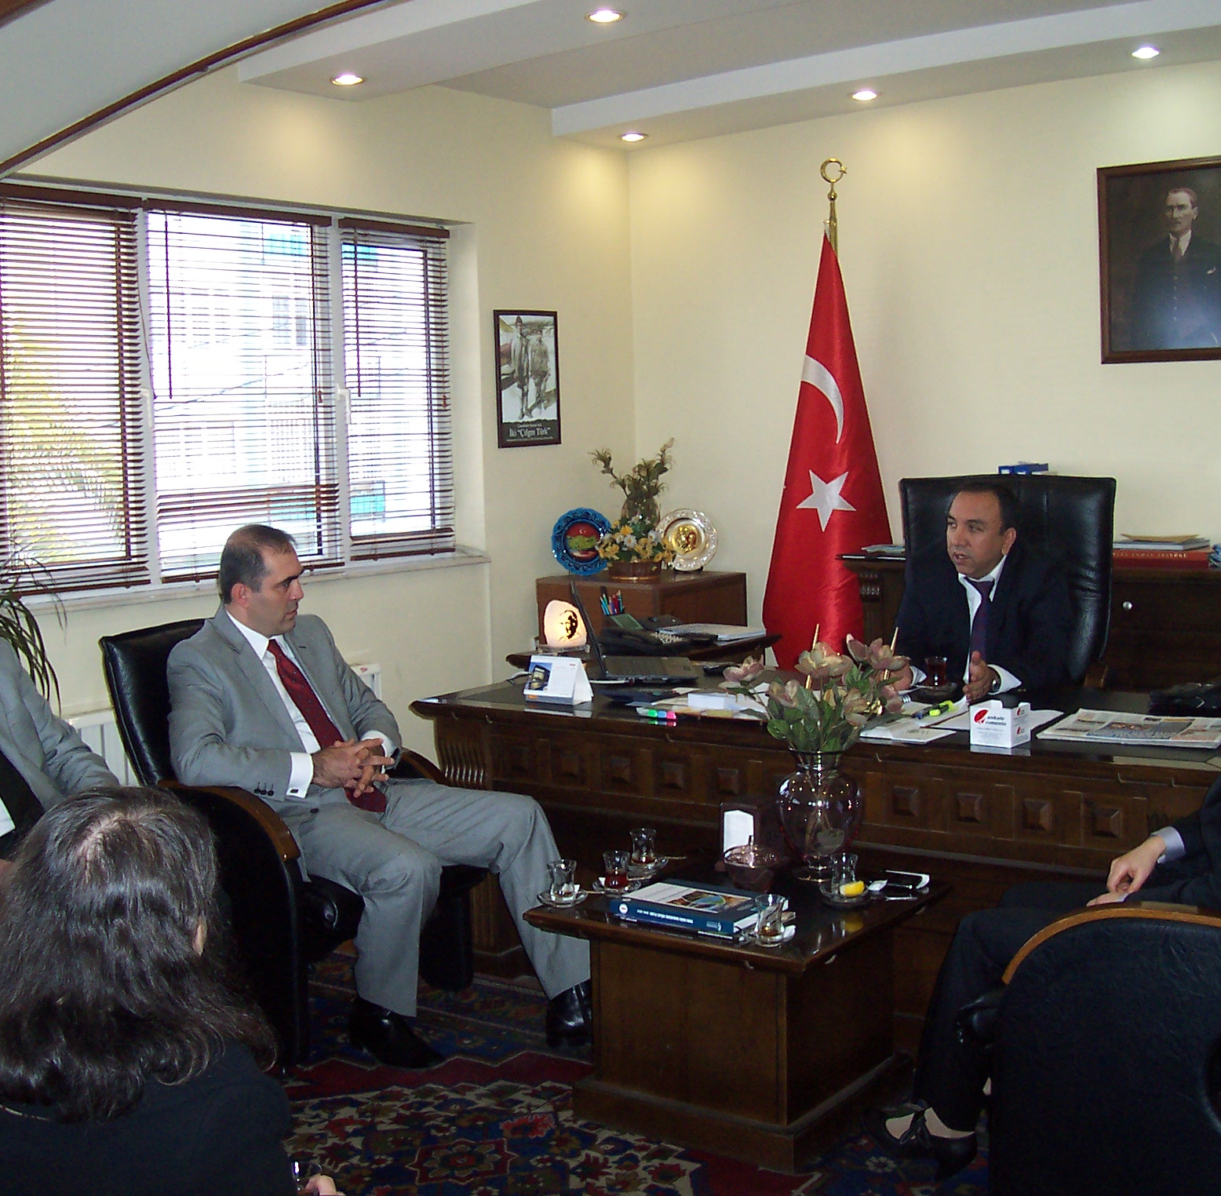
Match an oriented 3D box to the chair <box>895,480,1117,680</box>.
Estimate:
[{"bbox_3d":[1.032,0.327,4.844,0.680,1.280,0.720,2,6,33],"label":"chair"}]

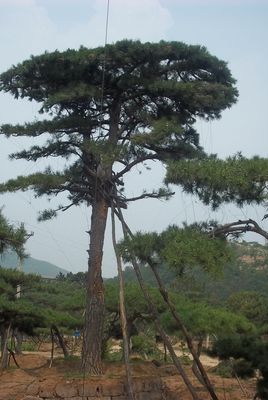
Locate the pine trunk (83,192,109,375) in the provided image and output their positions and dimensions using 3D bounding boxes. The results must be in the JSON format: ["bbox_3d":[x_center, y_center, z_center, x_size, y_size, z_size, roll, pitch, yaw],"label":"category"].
[{"bbox_3d":[-0.870,1.947,15.000,0.470,4.080,0.460,3,-10,-3],"label":"pine trunk"}]

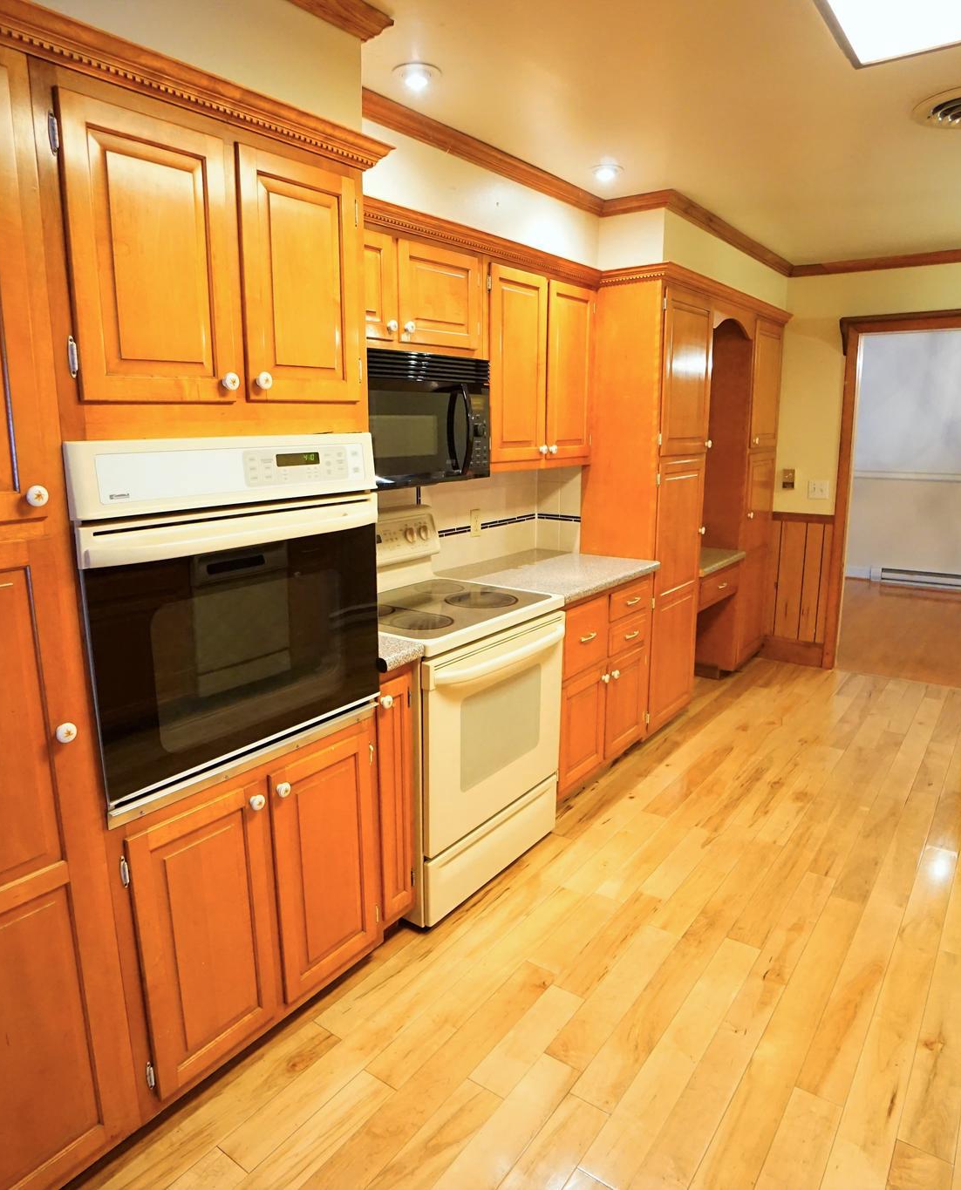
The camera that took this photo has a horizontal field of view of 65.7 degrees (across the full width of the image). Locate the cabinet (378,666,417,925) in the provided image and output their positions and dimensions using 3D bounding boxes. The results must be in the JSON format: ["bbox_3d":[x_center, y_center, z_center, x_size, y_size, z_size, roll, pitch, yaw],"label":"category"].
[{"bbox_3d":[-0.477,0.562,2.343,0.613,0.833,0.152,9,15,36],"label":"cabinet"}]

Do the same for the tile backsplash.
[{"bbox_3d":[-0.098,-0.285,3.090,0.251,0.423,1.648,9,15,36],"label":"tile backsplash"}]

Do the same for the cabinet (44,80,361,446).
[{"bbox_3d":[-0.747,-0.676,1.730,0.625,0.602,0.741,9,15,36],"label":"cabinet"}]

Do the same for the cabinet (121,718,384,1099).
[{"bbox_3d":[-0.738,0.718,2.026,0.610,0.703,0.748,9,15,36],"label":"cabinet"}]

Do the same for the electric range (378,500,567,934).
[{"bbox_3d":[-0.170,0.344,2.643,0.700,1.200,0.755,9,15,36],"label":"electric range"}]

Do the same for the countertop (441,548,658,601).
[{"bbox_3d":[0.302,-0.102,3.304,0.670,0.039,0.907,9,15,36],"label":"countertop"}]

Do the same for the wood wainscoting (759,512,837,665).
[{"bbox_3d":[2.071,-0.039,4.874,0.390,0.982,0.040,9,15,36],"label":"wood wainscoting"}]

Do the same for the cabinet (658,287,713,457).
[{"bbox_3d":[0.754,-1.065,3.717,0.605,0.728,0.617,9,15,36],"label":"cabinet"}]

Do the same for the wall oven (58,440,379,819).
[{"bbox_3d":[-0.712,-0.014,1.816,0.595,0.730,0.747,9,15,36],"label":"wall oven"}]

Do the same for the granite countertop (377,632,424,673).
[{"bbox_3d":[-0.471,0.137,2.244,0.660,0.040,0.152,9,15,36],"label":"granite countertop"}]

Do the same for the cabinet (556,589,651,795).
[{"bbox_3d":[0.303,0.325,3.400,0.620,0.835,0.900,9,15,36],"label":"cabinet"}]

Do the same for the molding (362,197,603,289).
[{"bbox_3d":[0.025,-1.257,2.695,0.075,0.093,1.776,9,15,36],"label":"molding"}]

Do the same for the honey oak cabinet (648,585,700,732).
[{"bbox_3d":[0.748,0.264,3.950,0.605,0.710,0.585,9,15,36],"label":"honey oak cabinet"}]

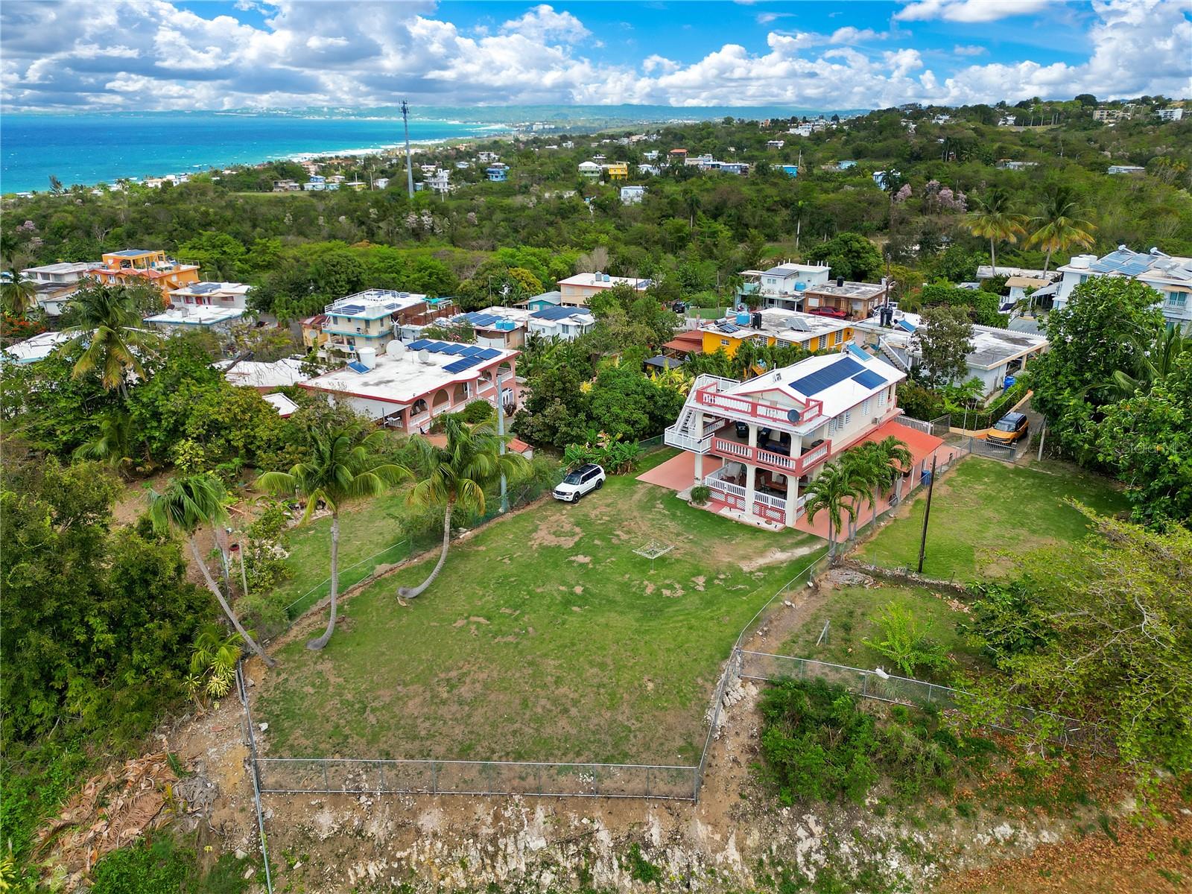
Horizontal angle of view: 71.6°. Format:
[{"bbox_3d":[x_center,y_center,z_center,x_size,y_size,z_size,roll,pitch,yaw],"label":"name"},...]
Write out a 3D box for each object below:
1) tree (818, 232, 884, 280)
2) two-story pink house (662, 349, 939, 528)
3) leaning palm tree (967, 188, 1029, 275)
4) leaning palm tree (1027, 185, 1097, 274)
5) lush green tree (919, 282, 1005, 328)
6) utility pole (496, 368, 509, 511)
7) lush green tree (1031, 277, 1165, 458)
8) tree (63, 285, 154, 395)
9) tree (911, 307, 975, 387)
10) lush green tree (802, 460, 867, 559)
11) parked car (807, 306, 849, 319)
[{"bbox_3d":[36.062,-25.621,116.999,9.200,8.800,9.000,7,23,16],"label":"tree"},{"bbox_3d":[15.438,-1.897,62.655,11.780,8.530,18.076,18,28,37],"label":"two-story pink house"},{"bbox_3d":[53.135,-28.042,110.609,8.200,12.300,8.000,10,24,23],"label":"leaning palm tree"},{"bbox_3d":[59.618,-26.296,107.001,8.943,14.168,8.943,12,25,26],"label":"leaning palm tree"},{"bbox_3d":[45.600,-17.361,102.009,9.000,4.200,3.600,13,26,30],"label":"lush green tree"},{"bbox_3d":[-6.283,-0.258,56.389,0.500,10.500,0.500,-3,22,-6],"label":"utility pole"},{"bbox_3d":[38.700,-6.394,64.361,9.300,12.800,9.000,13,26,29],"label":"lush green tree"},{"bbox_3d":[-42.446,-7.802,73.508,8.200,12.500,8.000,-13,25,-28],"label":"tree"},{"bbox_3d":[32.380,-8.670,76.934,5.900,8.500,5.700,9,24,22],"label":"tree"},{"bbox_3d":[14.511,4.034,50.954,3.862,6.597,4.100,0,22,0],"label":"lush green tree"},{"bbox_3d":[32.042,-18.816,113.901,4.950,1.500,1.850,13,26,30],"label":"parked car"}]

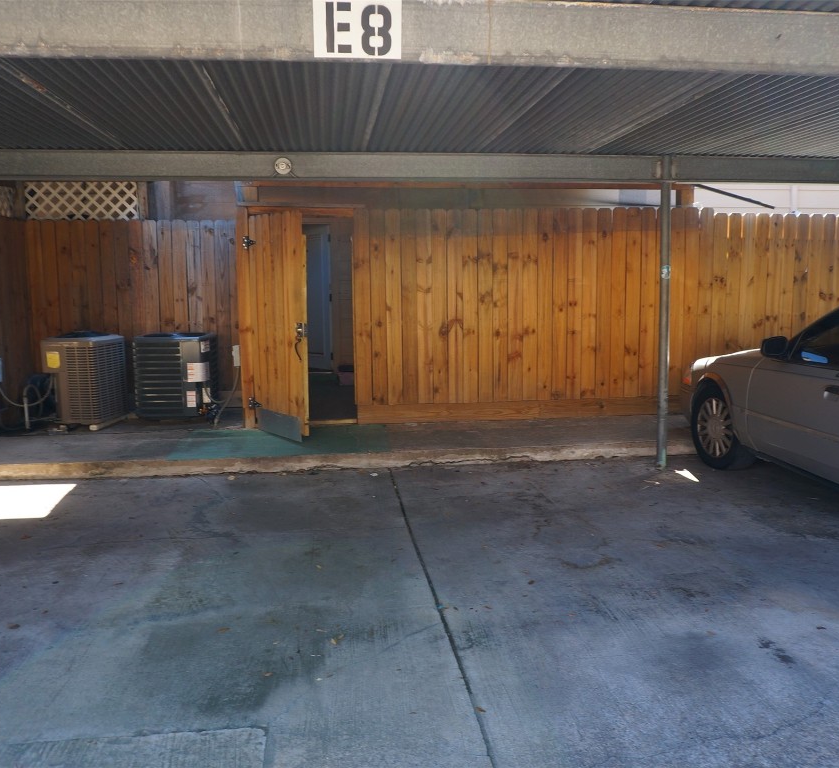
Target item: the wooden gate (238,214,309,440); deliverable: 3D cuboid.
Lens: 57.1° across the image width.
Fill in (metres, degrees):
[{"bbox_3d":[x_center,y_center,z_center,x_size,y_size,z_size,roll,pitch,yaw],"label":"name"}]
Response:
[{"bbox_3d":[-1.300,-0.529,6.852,0.080,1.977,0.955,-6,9,-39],"label":"wooden gate"}]

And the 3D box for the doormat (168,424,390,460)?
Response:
[{"bbox_3d":[-1.154,0.484,6.648,1.762,0.015,1.318,-1,7,-6],"label":"doormat"}]

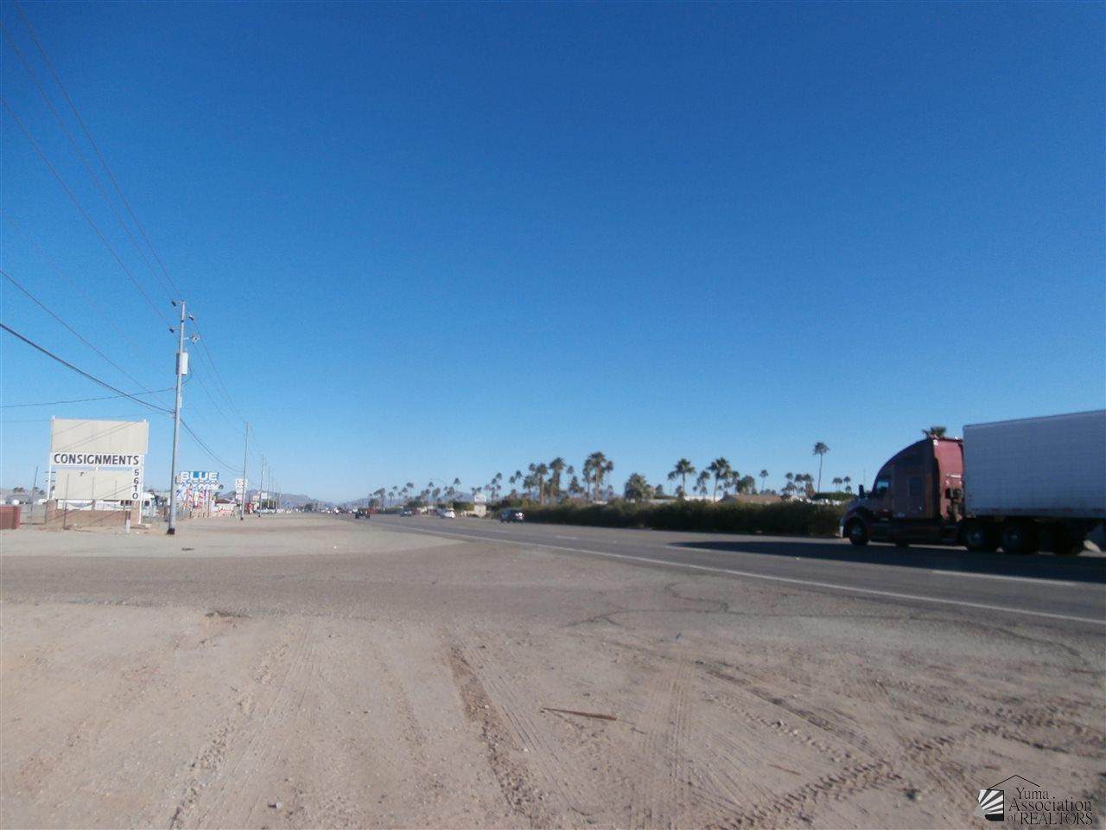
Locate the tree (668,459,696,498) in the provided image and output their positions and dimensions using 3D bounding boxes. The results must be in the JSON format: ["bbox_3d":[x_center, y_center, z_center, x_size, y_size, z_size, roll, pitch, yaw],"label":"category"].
[{"bbox_3d":[18.027,10.565,108.539,3.300,8.670,3.300,3,-8,-19],"label":"tree"}]

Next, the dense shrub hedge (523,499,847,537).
[{"bbox_3d":[5.231,8.019,61.209,2.200,1.850,54.500,3,-8,-19],"label":"dense shrub hedge"}]

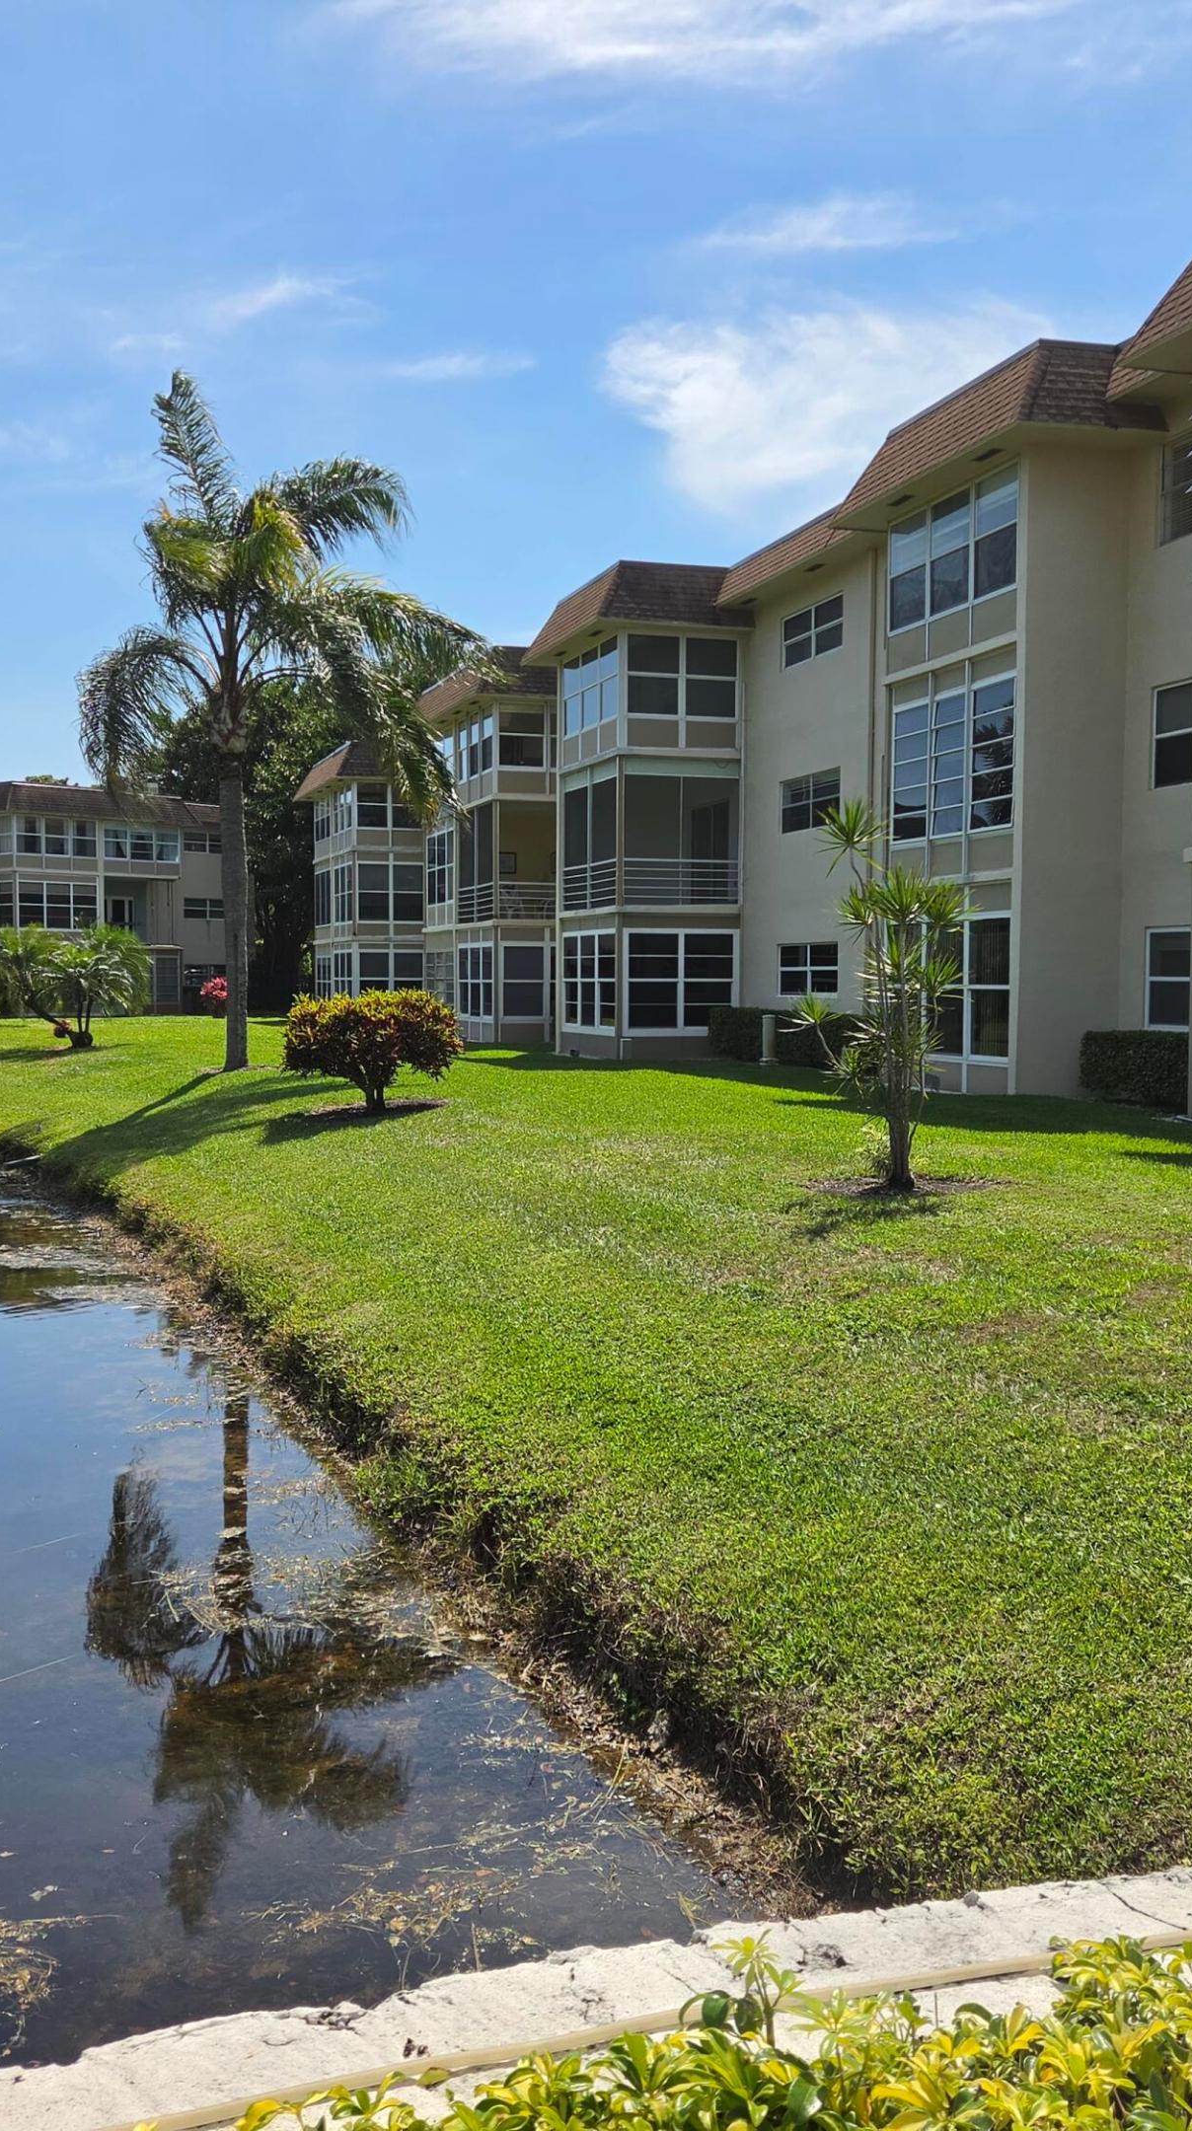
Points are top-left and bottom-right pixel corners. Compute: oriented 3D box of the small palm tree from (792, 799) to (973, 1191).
[{"bbox_3d":[1.972,-0.496,12.938,1.202,2.661,1.150,1,3,9],"label":"small palm tree"}]

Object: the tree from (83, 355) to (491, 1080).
[{"bbox_3d":[-4.644,-5.000,27.762,5.799,10.175,5.400,0,3,-9],"label":"tree"}]

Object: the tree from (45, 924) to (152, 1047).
[{"bbox_3d":[-9.453,-1.513,35.945,2.020,2.335,2.020,0,3,-15],"label":"tree"}]

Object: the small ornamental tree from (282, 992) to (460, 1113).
[{"bbox_3d":[-2.359,-0.157,19.871,1.877,1.251,1.750,0,3,-7],"label":"small ornamental tree"}]

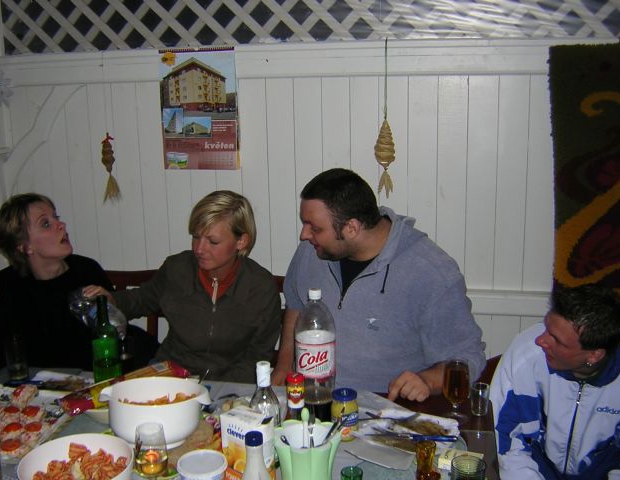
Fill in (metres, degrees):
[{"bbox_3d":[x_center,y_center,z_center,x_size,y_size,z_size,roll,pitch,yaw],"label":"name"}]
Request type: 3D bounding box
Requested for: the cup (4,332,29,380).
[{"bbox_3d":[-0.906,0.360,2.041,0.067,0.133,0.067,-7,13,-25],"label":"cup"}]

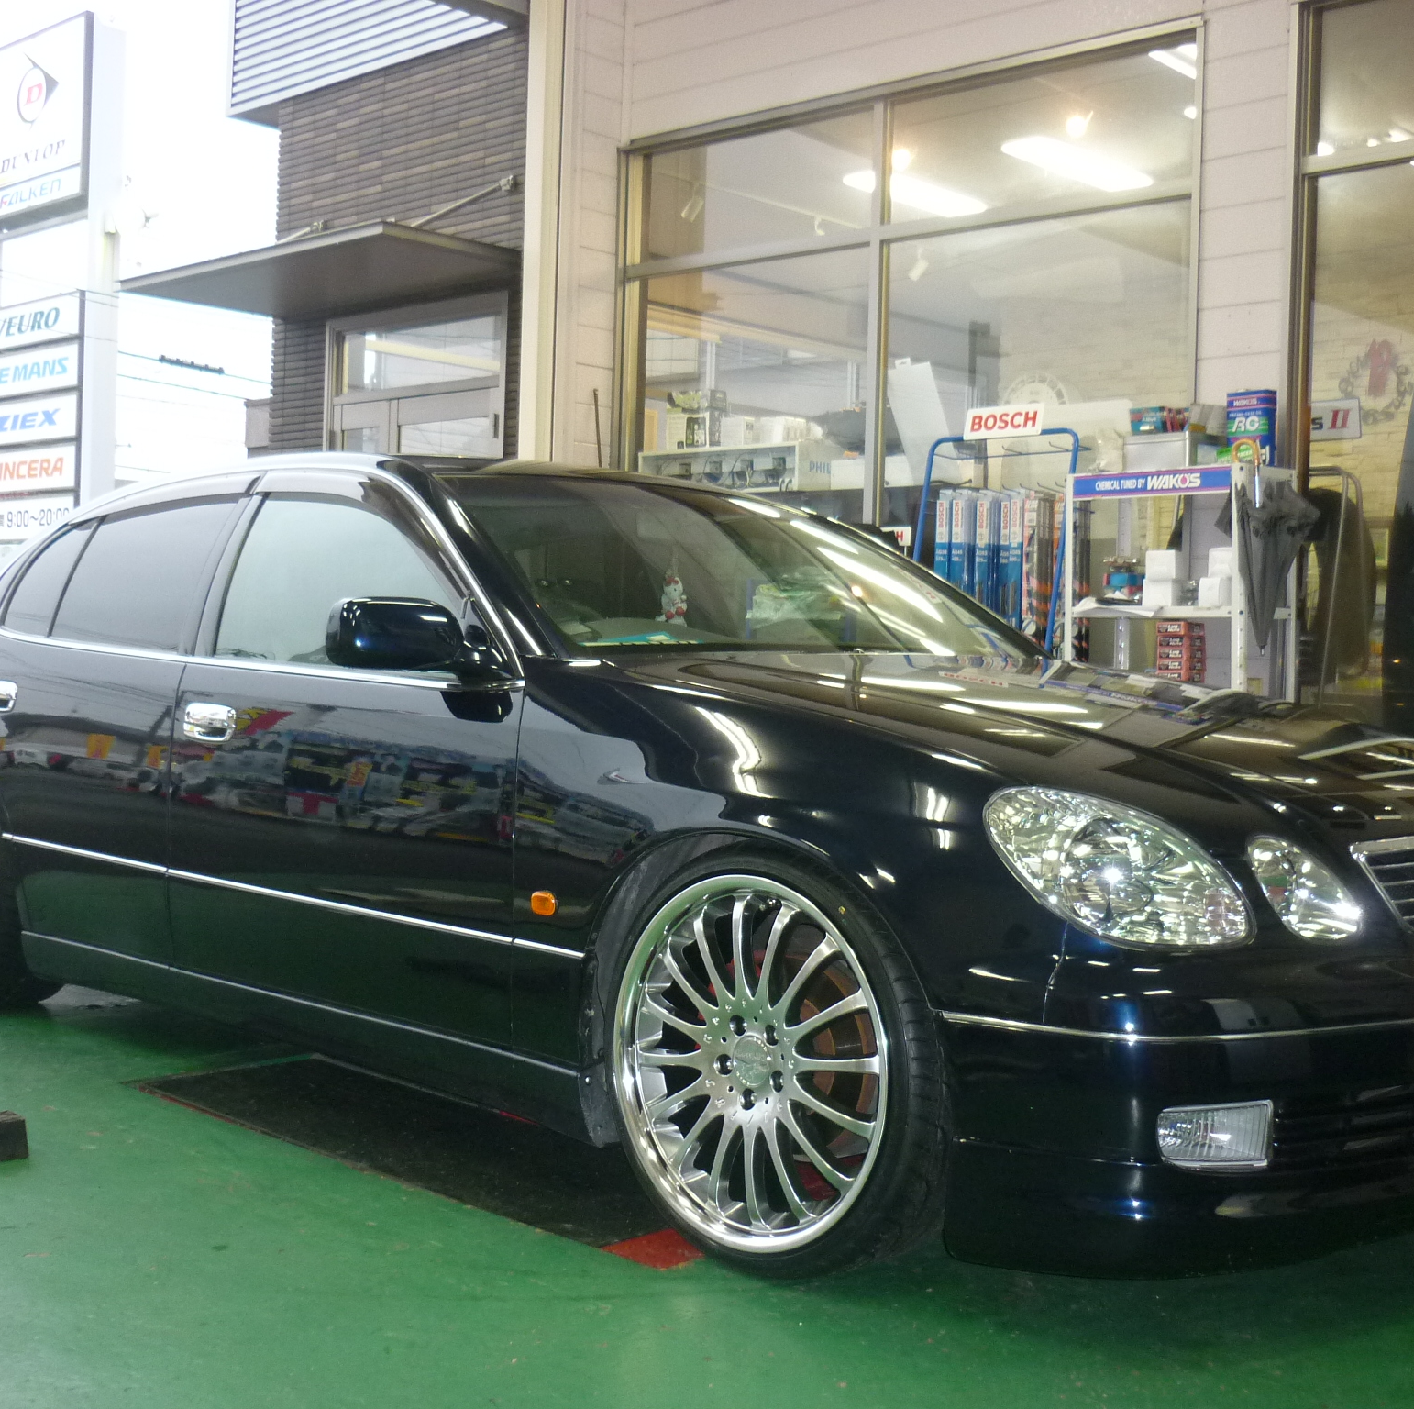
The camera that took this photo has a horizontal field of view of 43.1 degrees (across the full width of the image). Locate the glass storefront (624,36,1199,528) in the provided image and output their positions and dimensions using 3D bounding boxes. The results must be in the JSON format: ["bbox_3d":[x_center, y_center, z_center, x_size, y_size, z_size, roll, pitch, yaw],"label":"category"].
[{"bbox_3d":[0.542,-0.790,5.785,2.170,2.300,0.100,2,0,38],"label":"glass storefront"}]

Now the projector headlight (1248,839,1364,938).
[{"bbox_3d":[0.836,0.264,2.524,0.185,0.155,0.150,1,0,-38],"label":"projector headlight"}]

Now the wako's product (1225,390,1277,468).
[{"bbox_3d":[1.411,-0.702,4.623,0.110,0.200,0.065,2,0,38],"label":"wako's product"}]

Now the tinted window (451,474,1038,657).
[{"bbox_3d":[0.077,-0.303,3.904,1.450,0.180,0.750,1,30,-46],"label":"tinted window"}]

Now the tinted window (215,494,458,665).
[{"bbox_3d":[-0.709,-0.260,3.636,0.920,0.410,0.070,2,-21,44],"label":"tinted window"}]

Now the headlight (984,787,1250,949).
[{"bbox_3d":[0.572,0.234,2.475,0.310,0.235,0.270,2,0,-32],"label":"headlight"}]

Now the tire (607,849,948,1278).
[{"bbox_3d":[0.136,0.538,2.734,0.632,0.630,0.240,2,1,44],"label":"tire"}]

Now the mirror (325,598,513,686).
[{"bbox_3d":[-0.520,-0.119,3.219,0.200,0.155,0.230,2,0,44],"label":"mirror"}]

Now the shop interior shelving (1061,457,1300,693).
[{"bbox_3d":[1.234,0.143,4.700,0.460,1.460,0.360,2,0,38],"label":"shop interior shelving"}]

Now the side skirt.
[{"bbox_3d":[-0.891,0.623,3.619,2.060,0.110,0.080,2,1,44],"label":"side skirt"}]

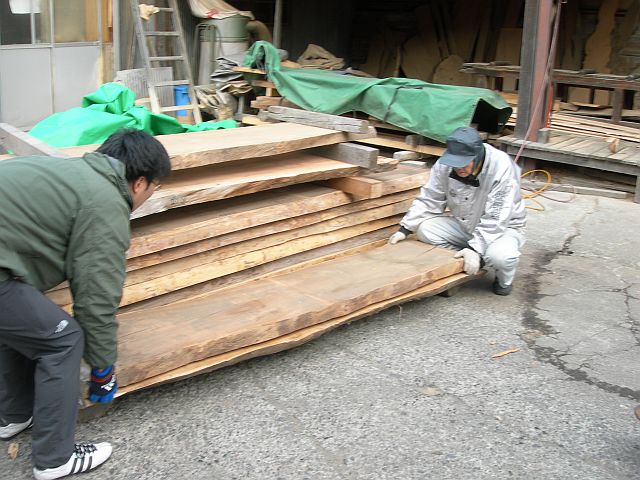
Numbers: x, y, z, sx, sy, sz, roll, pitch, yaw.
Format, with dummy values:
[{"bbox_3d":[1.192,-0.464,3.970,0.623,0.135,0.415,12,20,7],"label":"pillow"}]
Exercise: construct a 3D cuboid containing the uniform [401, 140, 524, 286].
[{"bbox_3d":[0.903,-0.186,4.420,0.660,0.800,0.600,15,22,40],"label":"uniform"}]

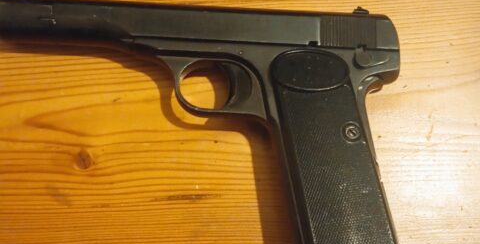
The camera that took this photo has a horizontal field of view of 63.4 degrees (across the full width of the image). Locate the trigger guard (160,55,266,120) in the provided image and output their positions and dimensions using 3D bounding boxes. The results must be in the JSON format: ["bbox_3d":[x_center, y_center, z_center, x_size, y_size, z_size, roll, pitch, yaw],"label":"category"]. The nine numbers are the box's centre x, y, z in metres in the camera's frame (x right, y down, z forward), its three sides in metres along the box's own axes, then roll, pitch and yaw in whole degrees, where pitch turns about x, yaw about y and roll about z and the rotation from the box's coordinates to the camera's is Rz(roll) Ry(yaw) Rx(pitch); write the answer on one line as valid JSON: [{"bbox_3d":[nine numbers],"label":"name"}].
[{"bbox_3d":[-0.012,-0.015,0.173,0.046,0.013,0.026,3,81,0],"label":"trigger guard"}]

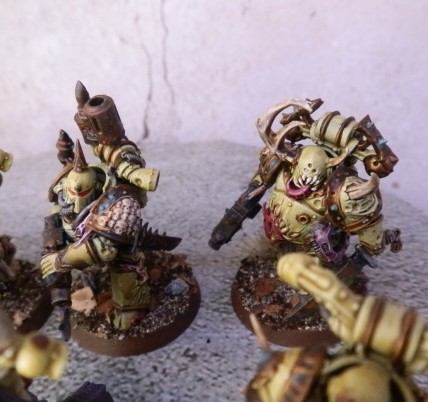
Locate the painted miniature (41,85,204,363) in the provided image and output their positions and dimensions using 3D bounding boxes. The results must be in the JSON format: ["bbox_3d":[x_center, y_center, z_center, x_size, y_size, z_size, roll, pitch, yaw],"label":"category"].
[{"bbox_3d":[-0.018,0.002,0.073,0.026,0.043,0.026,12,39,27],"label":"painted miniature"}]

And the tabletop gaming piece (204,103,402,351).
[{"bbox_3d":[0.015,0.002,0.072,0.031,0.038,0.026,2,36,15],"label":"tabletop gaming piece"}]

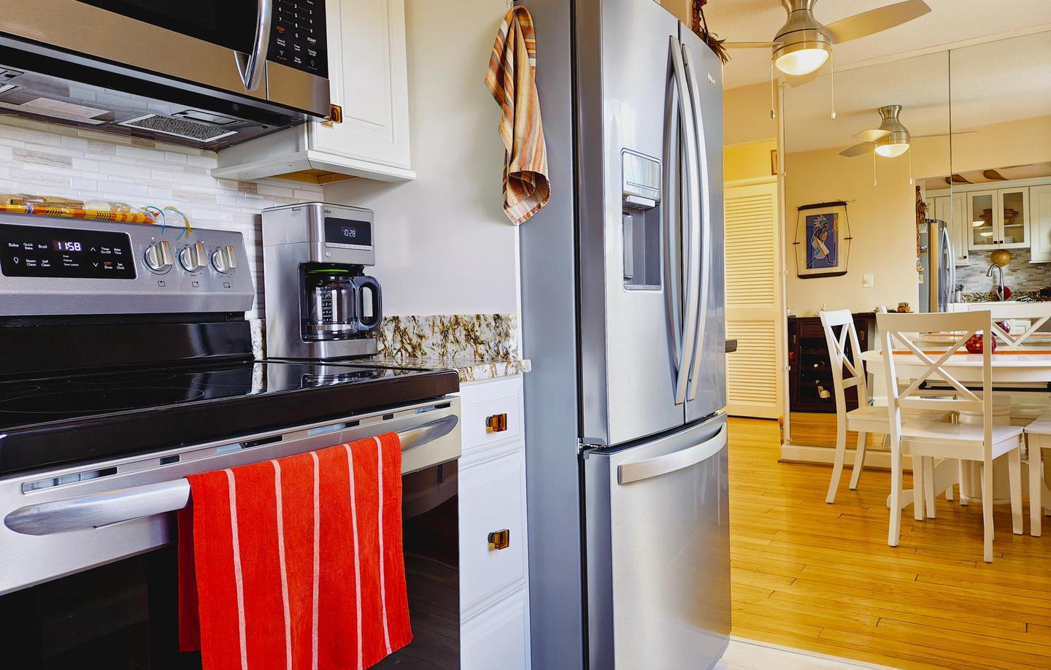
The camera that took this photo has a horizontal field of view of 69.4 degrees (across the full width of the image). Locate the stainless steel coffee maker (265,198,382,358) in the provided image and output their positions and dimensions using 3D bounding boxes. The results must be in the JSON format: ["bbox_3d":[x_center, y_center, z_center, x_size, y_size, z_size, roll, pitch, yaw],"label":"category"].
[{"bbox_3d":[-0.473,-0.119,1.805,0.220,0.354,0.182,0,2,32],"label":"stainless steel coffee maker"}]

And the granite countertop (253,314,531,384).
[{"bbox_3d":[-0.330,0.024,1.704,0.635,0.133,0.292,0,2,32],"label":"granite countertop"}]

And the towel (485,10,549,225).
[{"bbox_3d":[-0.020,-0.459,1.595,0.135,0.445,0.073,0,2,32],"label":"towel"}]

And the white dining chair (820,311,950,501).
[{"bbox_3d":[1.835,0.361,3.851,0.530,0.970,0.450,0,3,38],"label":"white dining chair"}]

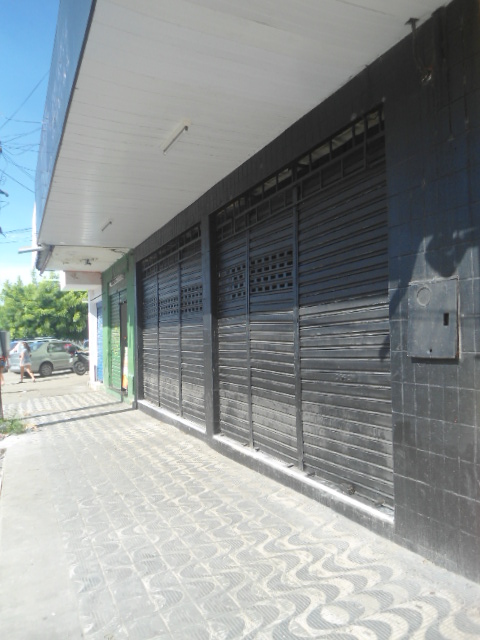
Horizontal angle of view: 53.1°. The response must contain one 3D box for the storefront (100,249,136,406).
[{"bbox_3d":[-3.341,0.252,13.569,0.300,3.681,4.543,0,-2,-25],"label":"storefront"}]

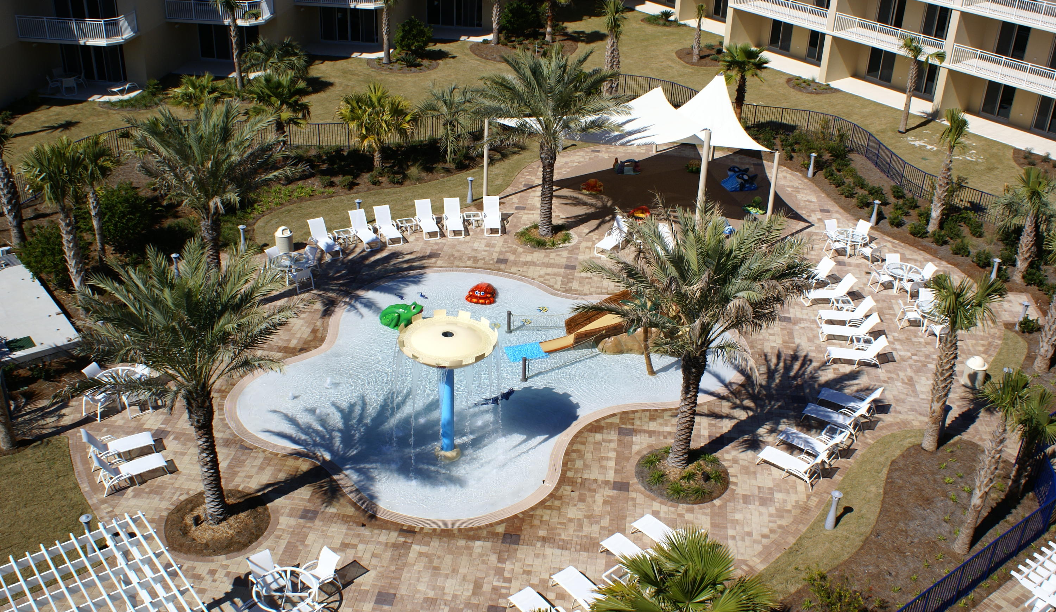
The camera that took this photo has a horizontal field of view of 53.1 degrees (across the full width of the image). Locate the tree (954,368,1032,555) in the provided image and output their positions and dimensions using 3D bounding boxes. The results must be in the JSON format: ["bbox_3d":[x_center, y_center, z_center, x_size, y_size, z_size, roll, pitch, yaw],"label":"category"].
[{"bbox_3d":[10.284,3.632,23.946,1.300,4.850,1.300,2,27,0],"label":"tree"}]

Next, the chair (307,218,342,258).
[{"bbox_3d":[-7.457,-2.480,38.846,0.674,0.926,1.711,-15,31,-30],"label":"chair"}]

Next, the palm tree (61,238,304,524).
[{"bbox_3d":[-7.535,2.073,23.561,5.800,6.700,5.600,2,27,0],"label":"palm tree"}]

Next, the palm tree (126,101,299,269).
[{"bbox_3d":[-9.774,-2.646,32.971,5.400,7.200,5.400,1,29,0],"label":"palm tree"}]

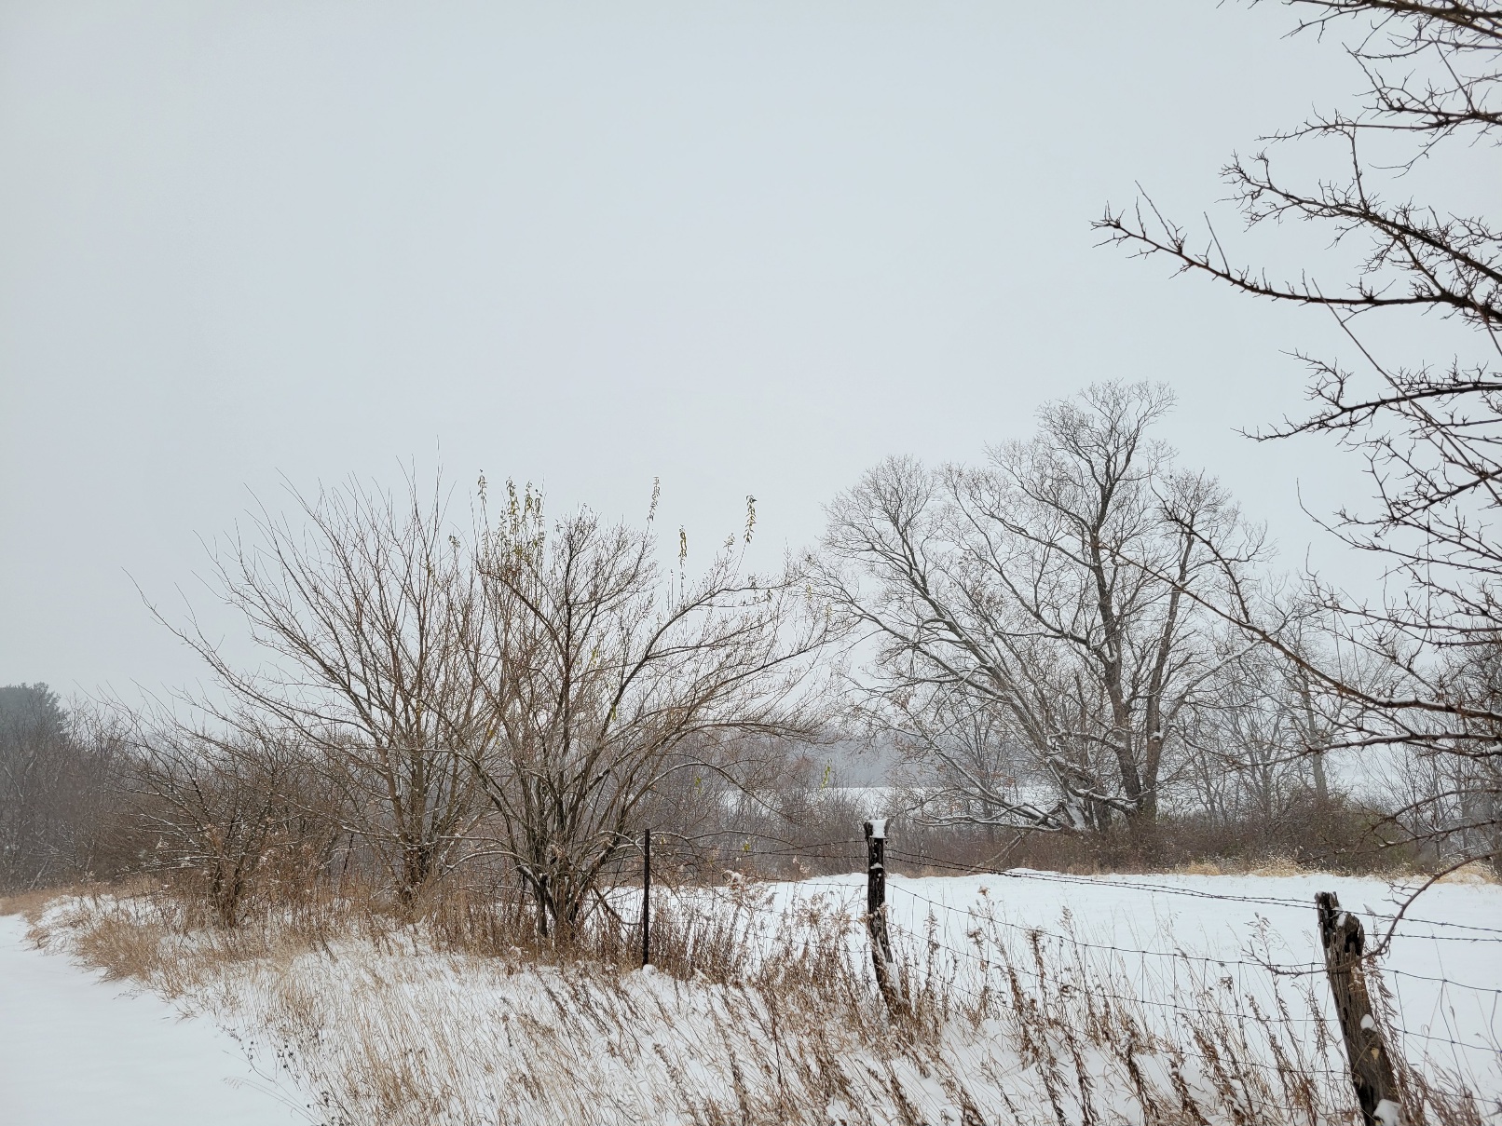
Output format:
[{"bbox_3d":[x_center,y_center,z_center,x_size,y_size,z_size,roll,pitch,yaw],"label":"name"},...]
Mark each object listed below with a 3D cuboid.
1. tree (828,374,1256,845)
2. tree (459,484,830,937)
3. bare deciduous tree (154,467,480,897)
[{"bbox_3d":[8.090,1.429,31.681,12.070,13.560,10.620,0,-10,0],"label":"tree"},{"bbox_3d":[-1.017,1.389,10.991,3.530,4.490,3.360,0,-10,0],"label":"tree"},{"bbox_3d":[-5.596,1.572,14.802,4.360,5.760,4.010,0,-10,0],"label":"bare deciduous tree"}]

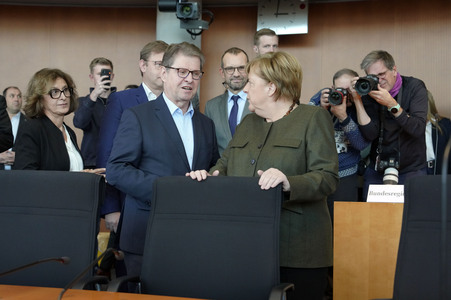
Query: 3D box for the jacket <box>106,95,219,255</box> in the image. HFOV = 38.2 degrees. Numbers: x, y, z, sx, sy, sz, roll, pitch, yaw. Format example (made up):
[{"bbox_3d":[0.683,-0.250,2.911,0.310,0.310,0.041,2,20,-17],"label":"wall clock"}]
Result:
[{"bbox_3d":[-0.280,0.135,2.958,0.550,0.750,0.350,-1,3,-30],"label":"jacket"}]

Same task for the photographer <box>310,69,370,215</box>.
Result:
[{"bbox_3d":[0.745,0.340,4.268,0.520,1.740,0.460,1,3,20],"label":"photographer"}]

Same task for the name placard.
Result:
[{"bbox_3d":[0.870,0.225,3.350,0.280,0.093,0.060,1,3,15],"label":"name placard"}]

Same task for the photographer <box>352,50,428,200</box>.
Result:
[{"bbox_3d":[0.980,0.320,3.917,0.520,1.810,0.480,1,3,22],"label":"photographer"}]

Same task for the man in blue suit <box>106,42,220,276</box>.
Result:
[{"bbox_3d":[-0.280,0.380,2.969,0.560,1.770,0.380,-1,3,-30],"label":"man in blue suit"}]

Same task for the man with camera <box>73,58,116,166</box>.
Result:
[{"bbox_3d":[-0.910,0.269,4.766,0.520,1.840,0.420,-1,3,-15],"label":"man with camera"}]

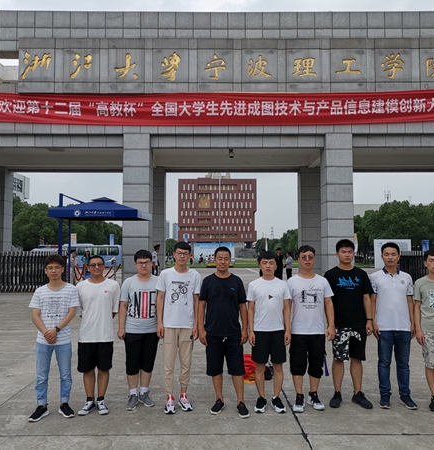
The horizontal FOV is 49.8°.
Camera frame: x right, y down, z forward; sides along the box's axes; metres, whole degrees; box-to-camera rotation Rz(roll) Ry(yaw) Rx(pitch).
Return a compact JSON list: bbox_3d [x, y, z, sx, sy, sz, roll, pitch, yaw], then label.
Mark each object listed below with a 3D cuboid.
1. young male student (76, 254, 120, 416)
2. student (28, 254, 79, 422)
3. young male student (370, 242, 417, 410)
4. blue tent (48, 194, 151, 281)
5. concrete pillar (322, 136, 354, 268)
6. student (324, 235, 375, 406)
[{"bbox_3d":[-1.282,1.161,5.052,0.446,1.654,0.360,0,-4,-6],"label":"young male student"},{"bbox_3d":[-1.708,1.147,4.912,0.513,1.665,0.380,1,-4,-8],"label":"student"},{"bbox_3d":[1.923,1.081,5.150,0.489,1.766,0.310,0,-3,0],"label":"young male student"},{"bbox_3d":[-3.451,0.783,14.192,2.478,3.465,2.478,0,-3,0],"label":"blue tent"},{"bbox_3d":[4.597,-0.347,17.990,0.986,6.175,0.980,0,-3,0],"label":"concrete pillar"},{"bbox_3d":[1.493,1.084,5.294,0.548,1.840,0.360,0,-4,5],"label":"student"}]

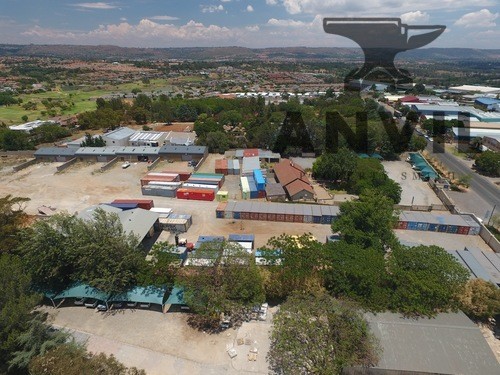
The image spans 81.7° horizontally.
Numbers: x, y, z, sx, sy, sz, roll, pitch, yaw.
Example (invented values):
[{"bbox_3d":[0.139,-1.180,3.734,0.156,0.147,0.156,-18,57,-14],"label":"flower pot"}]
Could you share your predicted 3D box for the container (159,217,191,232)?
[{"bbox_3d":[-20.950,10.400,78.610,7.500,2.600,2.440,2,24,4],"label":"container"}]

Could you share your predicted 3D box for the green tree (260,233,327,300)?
[{"bbox_3d":[8.500,15.800,57.300,11.600,11.000,11.400,0,25,0],"label":"green tree"}]

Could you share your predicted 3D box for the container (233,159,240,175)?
[{"bbox_3d":[-5.700,-8.500,121.800,2.440,2.550,12.190,-2,24,-3],"label":"container"}]

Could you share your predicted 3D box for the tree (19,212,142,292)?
[{"bbox_3d":[-34.715,12.891,60.612,25.000,12.400,16.500,2,25,5],"label":"tree"}]

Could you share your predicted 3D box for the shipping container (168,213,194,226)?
[{"bbox_3d":[-19.389,9.243,79.713,6.060,2.600,2.440,4,25,9],"label":"shipping container"}]

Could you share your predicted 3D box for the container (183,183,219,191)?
[{"bbox_3d":[-17.140,0.460,100.330,12.190,2.590,2.440,3,25,9],"label":"container"}]

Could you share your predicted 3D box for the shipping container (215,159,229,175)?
[{"bbox_3d":[-11.555,-8.630,119.437,5.000,2.600,12.100,-2,25,-4],"label":"shipping container"}]

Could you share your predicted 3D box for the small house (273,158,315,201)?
[{"bbox_3d":[15.607,-2.544,103.049,9.800,6.000,24.000,-3,26,-6],"label":"small house"}]

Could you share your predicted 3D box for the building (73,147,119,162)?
[{"bbox_3d":[-68.436,-15.591,134.650,19.600,4.700,8.600,2,25,5],"label":"building"}]

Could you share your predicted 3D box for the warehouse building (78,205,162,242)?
[{"bbox_3d":[-36.370,11.920,70.170,22.500,6.300,17.200,3,24,7],"label":"warehouse building"}]

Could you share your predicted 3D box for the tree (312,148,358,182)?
[{"bbox_3d":[30.800,-7.580,104.870,16.000,12.600,15.500,0,24,0],"label":"tree"}]

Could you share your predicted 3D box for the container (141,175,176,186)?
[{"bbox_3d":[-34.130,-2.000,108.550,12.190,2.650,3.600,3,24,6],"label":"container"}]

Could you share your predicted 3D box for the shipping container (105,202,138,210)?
[{"bbox_3d":[-39.357,6.572,85.689,12.190,2.600,2.440,1,25,3],"label":"shipping container"}]

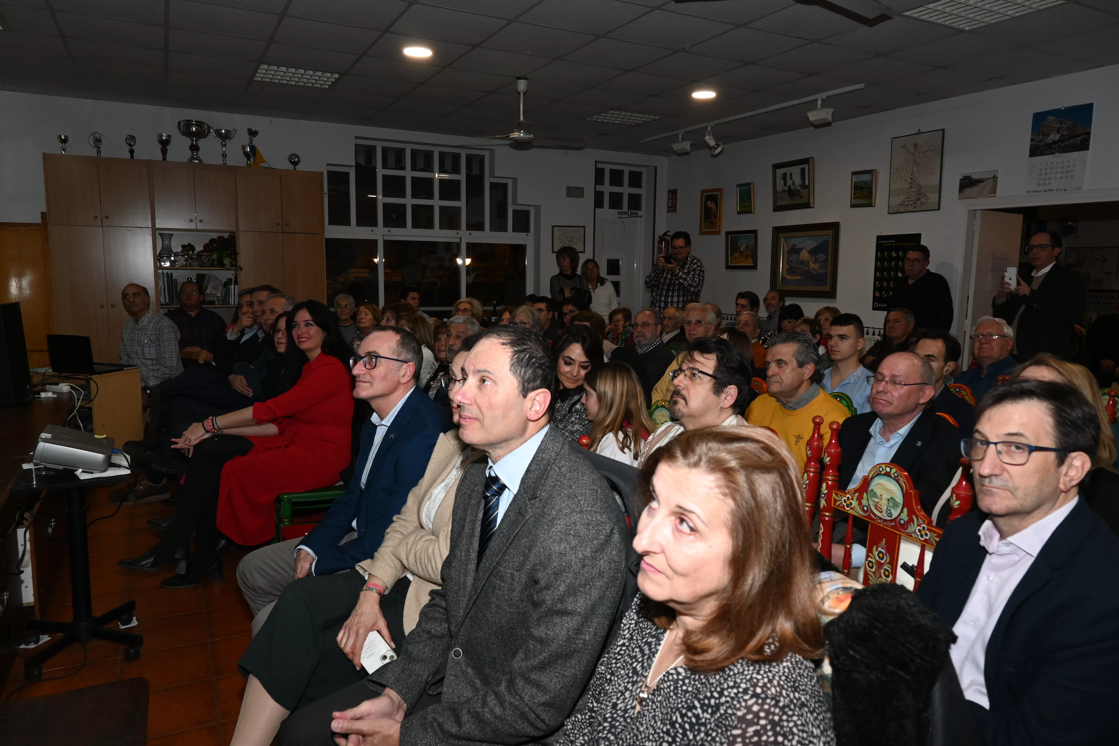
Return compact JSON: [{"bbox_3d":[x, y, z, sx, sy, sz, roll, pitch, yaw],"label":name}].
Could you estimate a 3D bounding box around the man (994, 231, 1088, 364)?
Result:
[{"bbox_3d":[3.278,-0.083,5.172,0.520,1.769,0.560,-2,9,-21],"label":"man"}]

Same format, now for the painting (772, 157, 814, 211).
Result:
[{"bbox_3d":[2.388,-1.937,7.689,0.050,0.500,0.570,-3,9,-28],"label":"painting"}]

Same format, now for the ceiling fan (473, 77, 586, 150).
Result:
[{"bbox_3d":[-0.280,-2.013,5.650,1.060,0.480,1.000,0,8,-5],"label":"ceiling fan"}]

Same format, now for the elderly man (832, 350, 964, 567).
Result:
[{"bbox_3d":[1.020,0.533,2.592,0.770,1.205,0.530,-4,10,-33],"label":"elderly man"}]

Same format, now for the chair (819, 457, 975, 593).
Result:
[{"bbox_3d":[0.738,0.691,1.996,0.430,1.035,0.462,-3,9,-24],"label":"chair"}]

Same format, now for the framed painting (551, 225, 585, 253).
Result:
[{"bbox_3d":[0.116,-1.624,9.089,0.458,0.319,0.030,-3,9,-28],"label":"framed painting"}]

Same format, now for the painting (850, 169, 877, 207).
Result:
[{"bbox_3d":[2.810,-1.708,6.919,0.045,0.335,0.280,-3,9,-28],"label":"painting"}]

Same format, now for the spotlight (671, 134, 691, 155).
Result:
[{"bbox_3d":[1.264,-2.379,7.760,0.140,0.215,0.170,-3,9,-27],"label":"spotlight"}]

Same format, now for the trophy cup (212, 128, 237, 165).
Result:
[{"bbox_3d":[-3.195,-2.139,7.110,0.235,0.370,0.170,-3,9,-27],"label":"trophy cup"}]

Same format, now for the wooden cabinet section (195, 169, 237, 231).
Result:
[{"bbox_3d":[-3.214,-1.593,6.952,0.345,0.540,0.420,-3,9,-28],"label":"wooden cabinet section"}]

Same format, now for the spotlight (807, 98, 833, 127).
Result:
[{"bbox_3d":[2.129,-2.130,6.096,0.140,0.215,0.170,-3,9,-27],"label":"spotlight"}]

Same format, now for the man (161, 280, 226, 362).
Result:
[{"bbox_3d":[-3.066,-0.117,6.309,0.560,1.312,0.780,-3,9,-28],"label":"man"}]

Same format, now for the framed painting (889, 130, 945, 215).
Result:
[{"bbox_3d":[3.048,-1.711,6.389,0.035,0.660,0.485,-3,9,-27],"label":"framed painting"}]

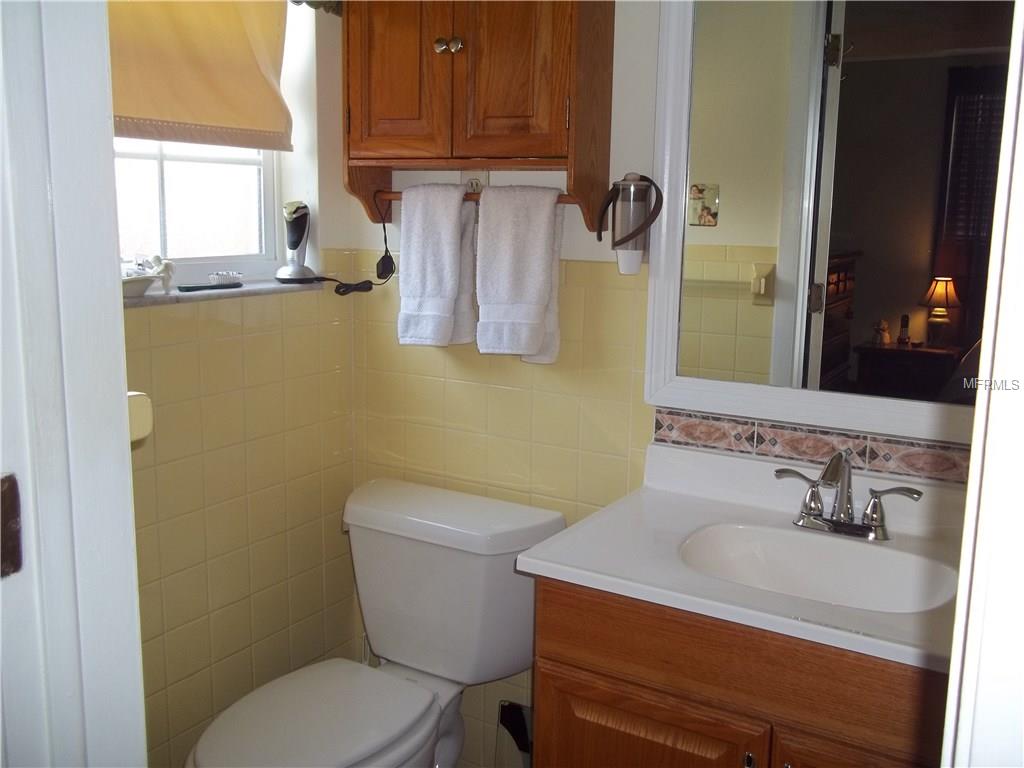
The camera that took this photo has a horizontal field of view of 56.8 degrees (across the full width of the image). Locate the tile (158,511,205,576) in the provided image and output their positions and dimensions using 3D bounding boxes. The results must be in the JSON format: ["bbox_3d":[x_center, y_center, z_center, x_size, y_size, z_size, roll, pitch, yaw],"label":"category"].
[{"bbox_3d":[-0.630,0.303,1.807,0.010,0.108,0.108,7,12,31],"label":"tile"}]

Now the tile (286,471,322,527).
[{"bbox_3d":[-0.459,0.256,2.088,0.008,0.108,0.108,7,12,31],"label":"tile"}]

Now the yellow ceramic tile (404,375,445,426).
[{"bbox_3d":[-0.189,0.038,2.091,0.108,0.108,0.009,7,12,30],"label":"yellow ceramic tile"}]

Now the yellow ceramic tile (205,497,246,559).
[{"bbox_3d":[-0.573,0.287,1.903,0.008,0.108,0.108,7,12,31],"label":"yellow ceramic tile"}]

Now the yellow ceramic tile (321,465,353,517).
[{"bbox_3d":[-0.401,0.241,2.175,0.010,0.108,0.108,7,12,31],"label":"yellow ceramic tile"}]

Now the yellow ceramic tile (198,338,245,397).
[{"bbox_3d":[-0.567,-0.037,1.845,0.008,0.108,0.108,7,12,31],"label":"yellow ceramic tile"}]

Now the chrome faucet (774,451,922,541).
[{"bbox_3d":[0.529,0.181,1.532,0.238,0.138,0.161,7,12,31],"label":"chrome faucet"}]

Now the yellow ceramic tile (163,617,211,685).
[{"bbox_3d":[-0.637,0.520,1.855,0.010,0.108,0.108,7,12,31],"label":"yellow ceramic tile"}]

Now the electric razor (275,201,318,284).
[{"bbox_3d":[-0.460,-0.301,2.016,0.082,0.172,0.084,5,11,19],"label":"electric razor"}]

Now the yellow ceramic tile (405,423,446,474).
[{"bbox_3d":[-0.192,0.146,2.108,0.108,0.108,0.008,7,12,31],"label":"yellow ceramic tile"}]

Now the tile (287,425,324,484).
[{"bbox_3d":[-0.454,0.146,2.057,0.009,0.108,0.108,7,12,30],"label":"tile"}]

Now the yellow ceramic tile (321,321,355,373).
[{"bbox_3d":[-0.395,-0.083,2.118,0.008,0.108,0.108,7,12,31],"label":"yellow ceramic tile"}]

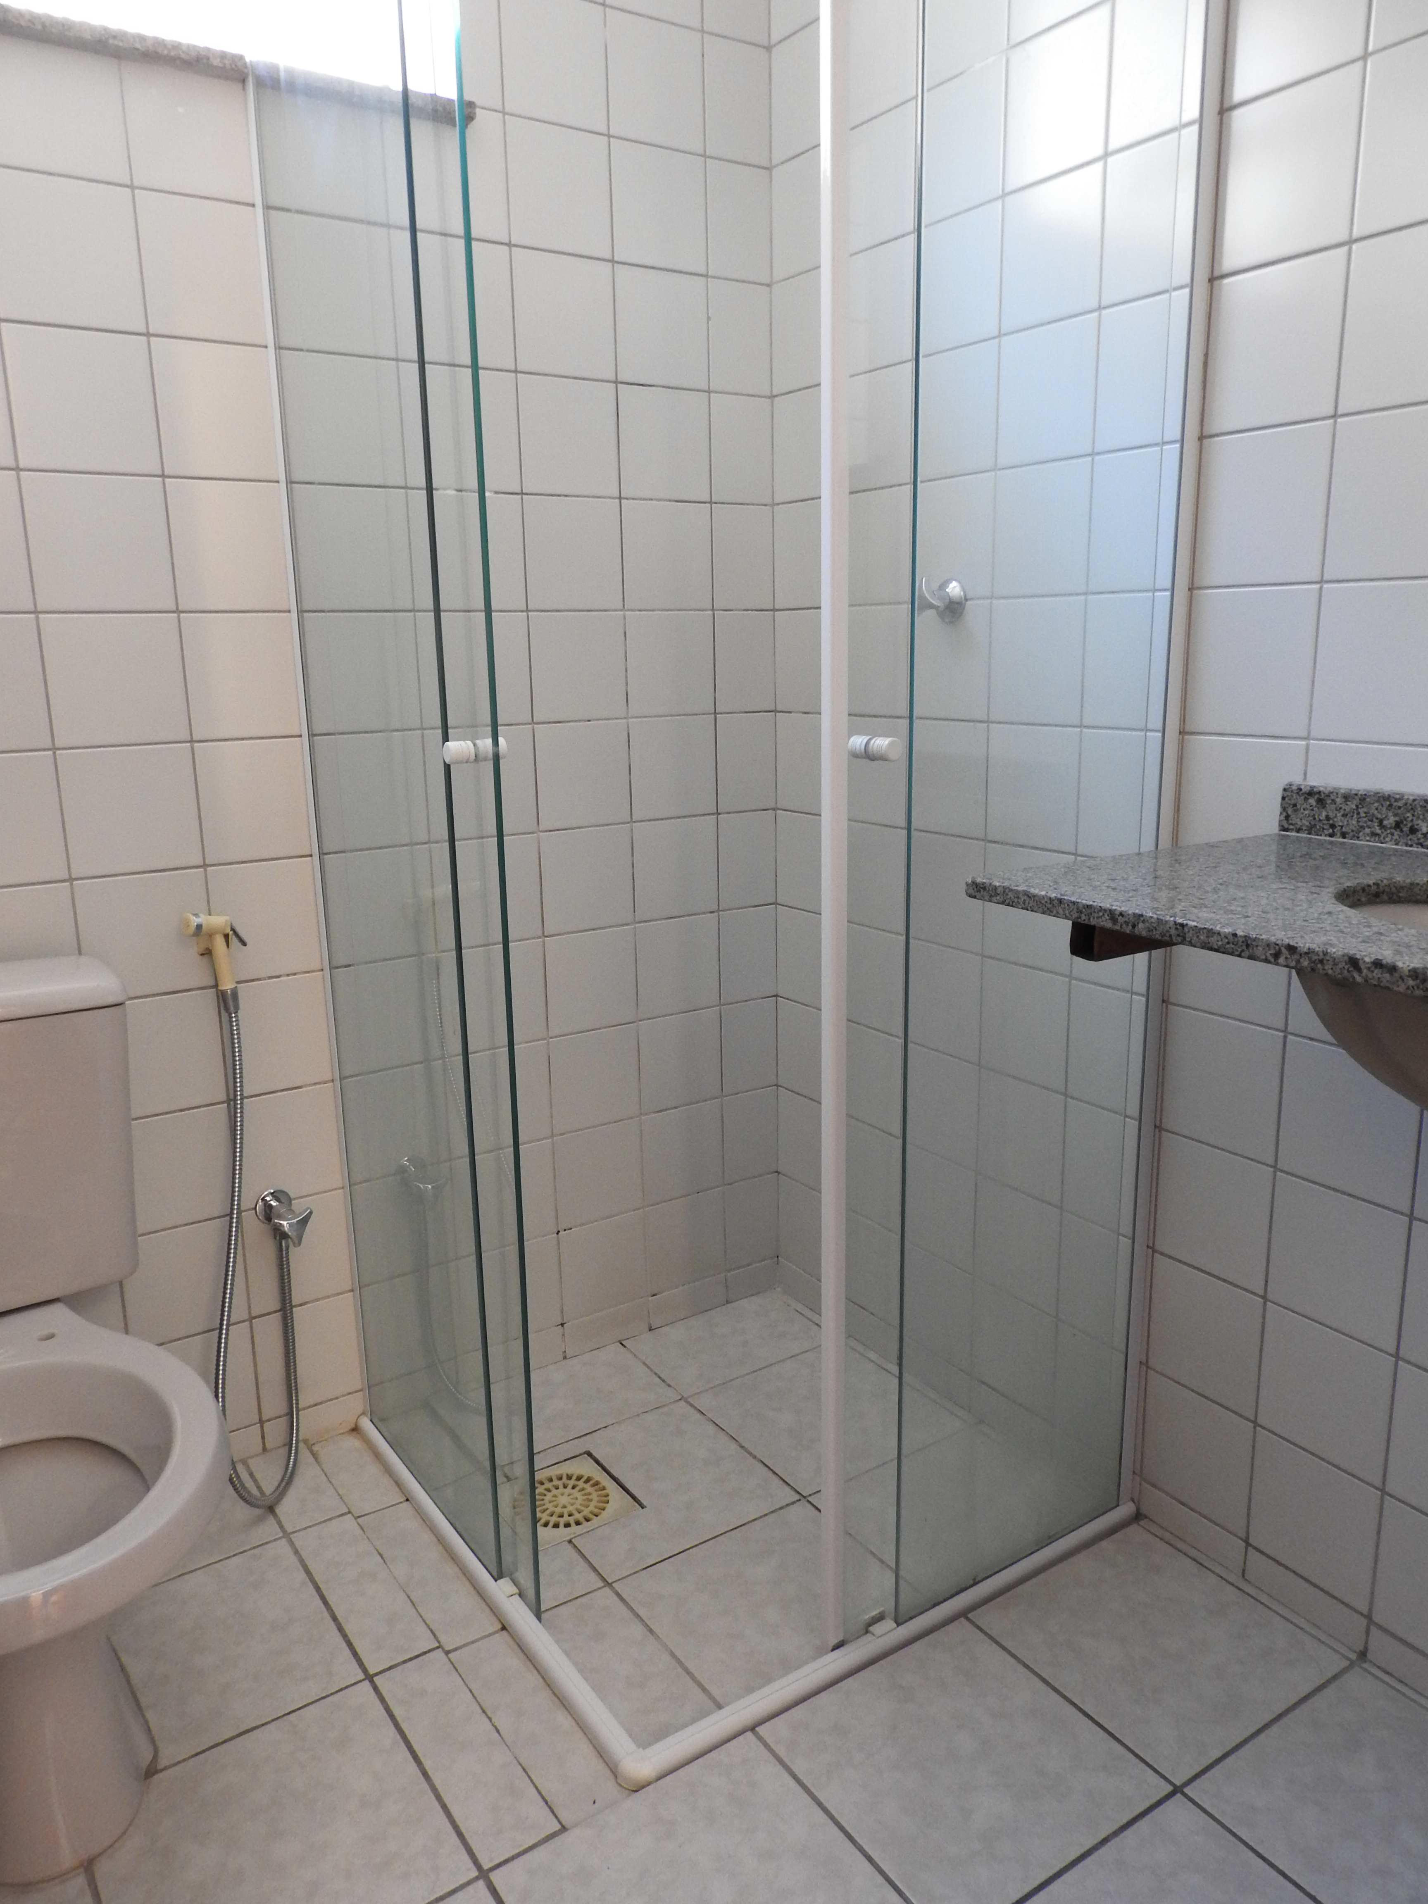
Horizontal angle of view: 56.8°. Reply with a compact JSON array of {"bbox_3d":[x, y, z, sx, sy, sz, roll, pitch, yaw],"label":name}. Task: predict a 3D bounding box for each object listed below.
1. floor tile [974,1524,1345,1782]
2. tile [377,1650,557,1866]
[{"bbox_3d":[0.502,0.782,1.502,0.302,0.010,0.295,-9,15,-32],"label":"floor tile"},{"bbox_3d":[-0.257,0.820,1.370,0.084,0.010,0.290,-10,16,-32],"label":"tile"}]

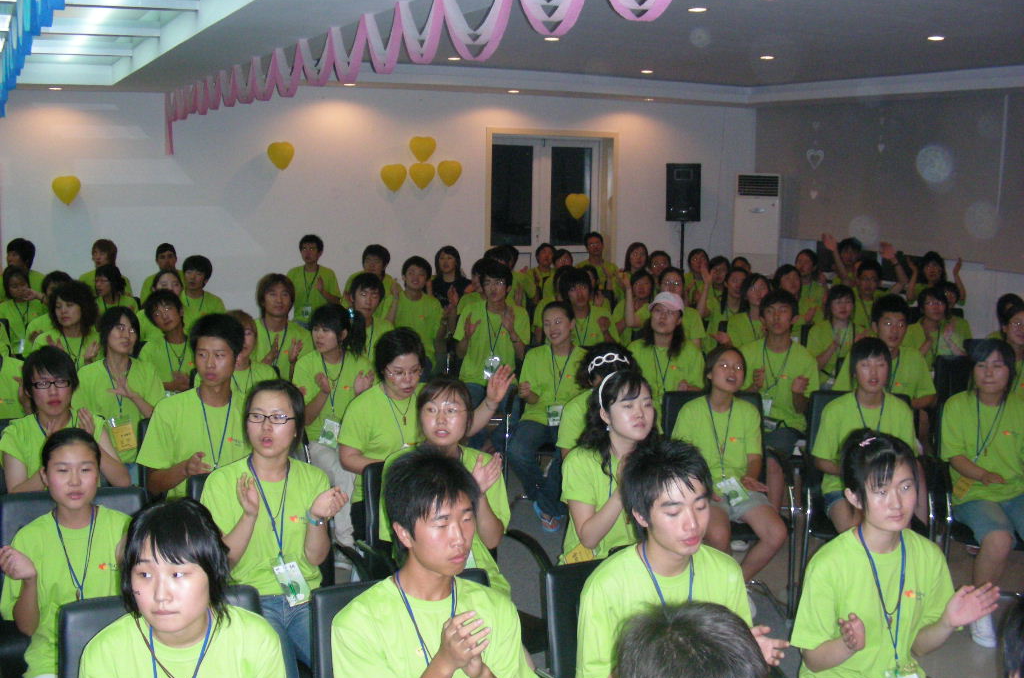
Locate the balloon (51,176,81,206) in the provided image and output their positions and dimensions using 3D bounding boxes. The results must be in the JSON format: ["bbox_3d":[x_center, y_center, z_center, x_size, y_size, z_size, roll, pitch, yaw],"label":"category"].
[{"bbox_3d":[-3.838,-1.279,9.684,0.250,0.260,0.170,-2,9,-23],"label":"balloon"}]

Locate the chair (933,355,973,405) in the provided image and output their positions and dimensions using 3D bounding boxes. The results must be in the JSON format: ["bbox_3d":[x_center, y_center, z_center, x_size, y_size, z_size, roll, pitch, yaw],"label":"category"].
[{"bbox_3d":[2.595,0.592,6.186,0.540,0.910,0.570,1,9,0],"label":"chair"}]

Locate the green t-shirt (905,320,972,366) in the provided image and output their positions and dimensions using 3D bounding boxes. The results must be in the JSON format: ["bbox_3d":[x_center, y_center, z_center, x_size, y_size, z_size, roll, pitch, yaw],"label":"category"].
[{"bbox_3d":[2.656,0.115,7.000,0.430,0.480,0.270,1,9,-2],"label":"green t-shirt"}]

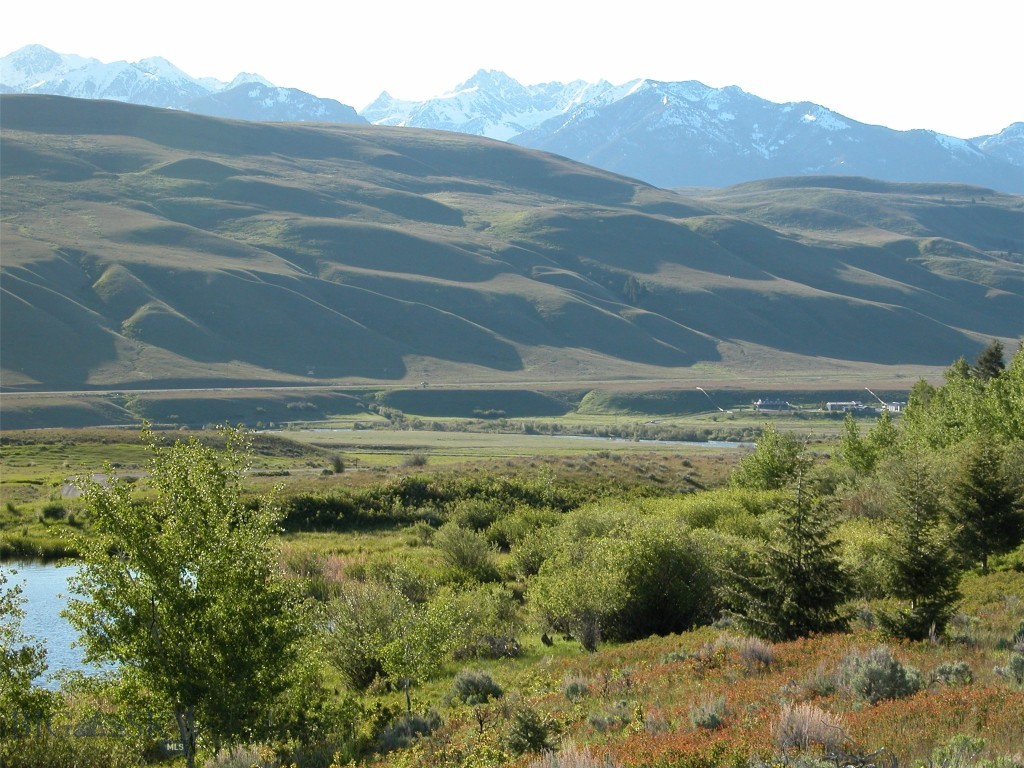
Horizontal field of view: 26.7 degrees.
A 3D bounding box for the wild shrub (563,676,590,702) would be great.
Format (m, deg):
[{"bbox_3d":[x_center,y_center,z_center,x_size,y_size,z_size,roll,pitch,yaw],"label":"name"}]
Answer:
[{"bbox_3d":[1.493,7.085,50.000,0.648,0.625,0.596,0,1,0],"label":"wild shrub"}]

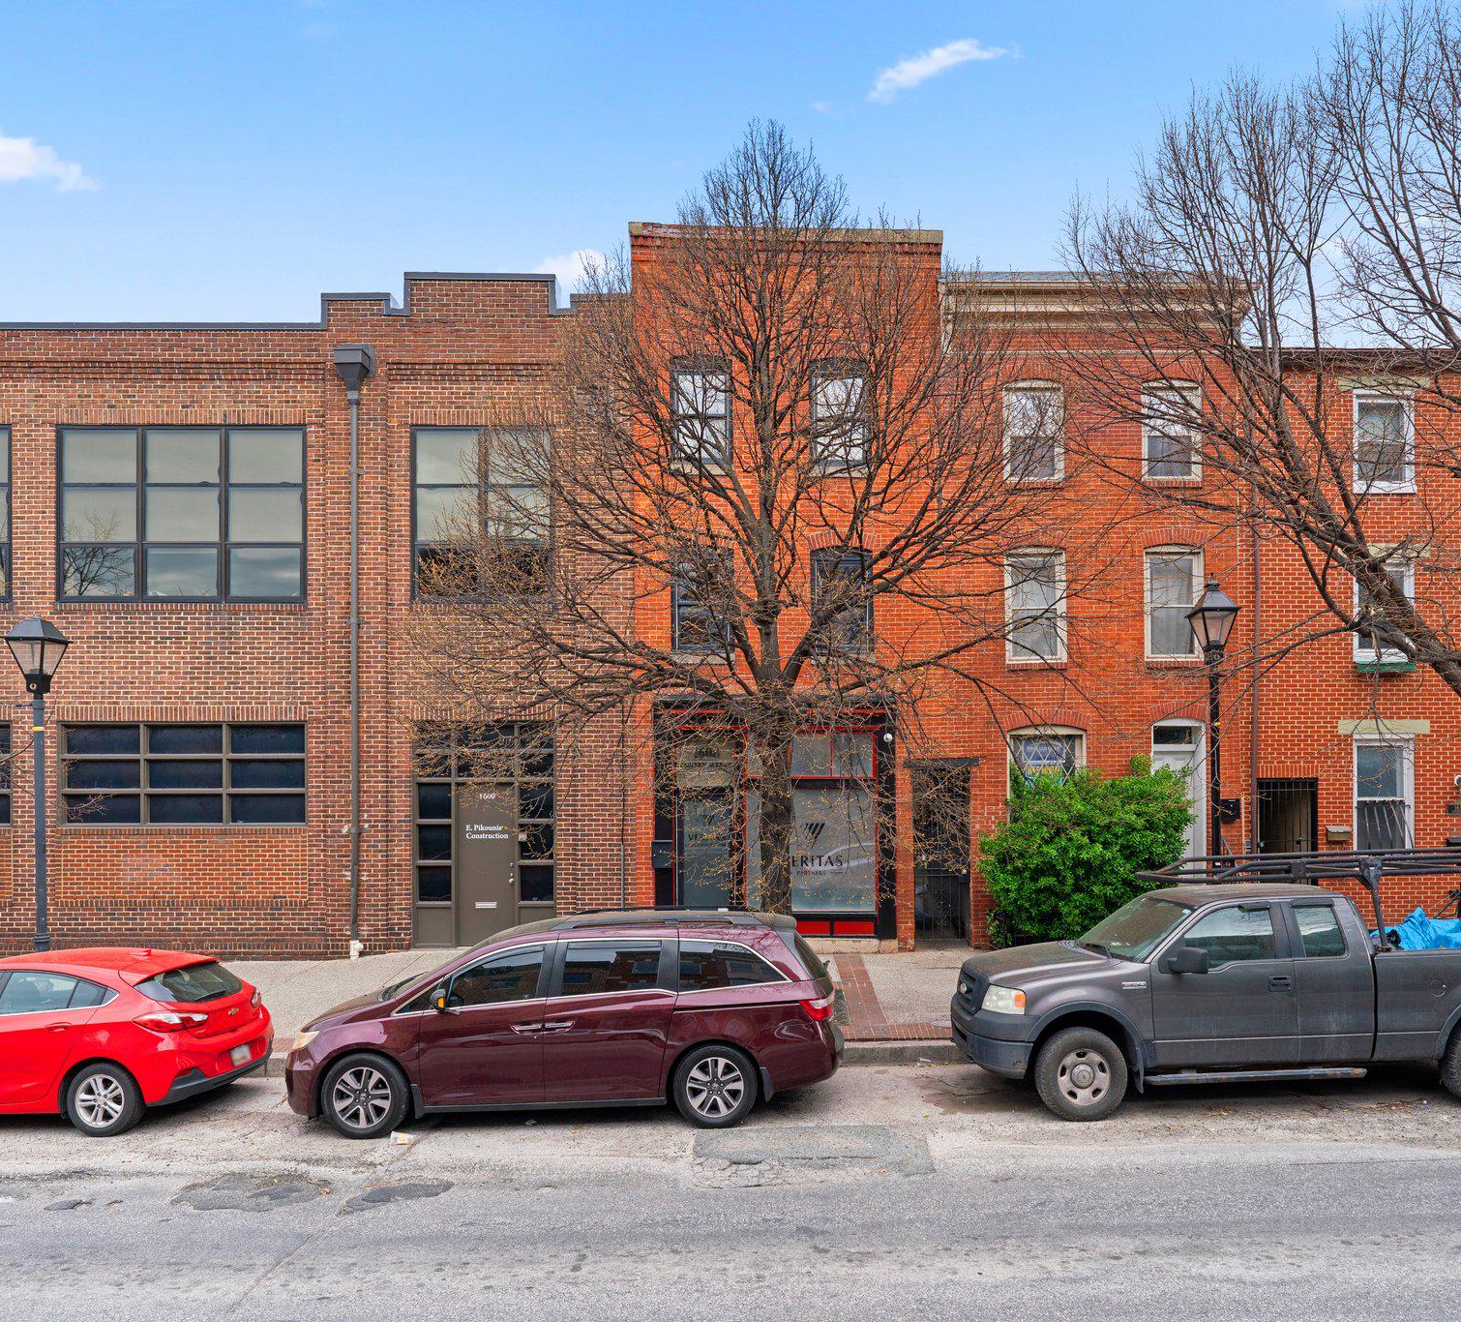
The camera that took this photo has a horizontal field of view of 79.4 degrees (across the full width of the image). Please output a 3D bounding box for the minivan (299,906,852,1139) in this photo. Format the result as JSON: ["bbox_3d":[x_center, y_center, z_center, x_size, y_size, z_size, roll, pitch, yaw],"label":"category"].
[{"bbox_3d":[-1.530,3.250,8.520,5.150,1.740,2.020,-1,-3,0],"label":"minivan"}]

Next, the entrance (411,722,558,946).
[{"bbox_3d":[-3.540,2.490,12.650,2.110,3.220,0.200,0,0,0],"label":"entrance"}]

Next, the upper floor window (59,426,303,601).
[{"bbox_3d":[-7.900,-2.110,12.650,3.490,2.510,0.150,0,0,0],"label":"upper floor window"}]

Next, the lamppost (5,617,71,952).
[{"bbox_3d":[-8.060,1.820,10.300,0.480,4.660,0.480,0,0,0],"label":"lamppost"}]

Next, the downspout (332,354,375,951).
[{"bbox_3d":[-5.350,-0.150,12.500,0.520,8.660,0.280,0,0,0],"label":"downspout"}]

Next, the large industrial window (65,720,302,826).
[{"bbox_3d":[-7.850,1.620,12.650,3.490,1.490,0.150,0,0,0],"label":"large industrial window"}]

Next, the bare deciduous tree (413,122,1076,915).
[{"bbox_3d":[0.200,-1.150,9.800,7.100,10.200,6.000,0,0,0],"label":"bare deciduous tree"}]

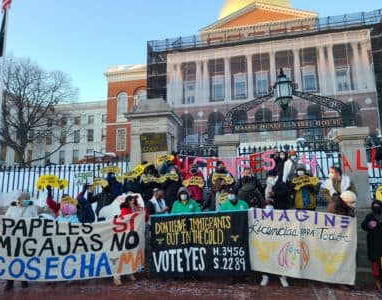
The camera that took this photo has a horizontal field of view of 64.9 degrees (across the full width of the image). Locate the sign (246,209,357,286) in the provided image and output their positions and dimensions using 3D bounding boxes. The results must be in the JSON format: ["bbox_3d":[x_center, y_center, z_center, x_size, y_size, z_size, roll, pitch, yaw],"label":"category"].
[{"bbox_3d":[1.900,1.650,5.240,1.740,1.130,0.120,-1,-10,21],"label":"sign"}]

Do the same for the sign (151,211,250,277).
[{"bbox_3d":[0.180,1.725,5.530,1.820,1.130,0.090,-1,-10,-1],"label":"sign"}]

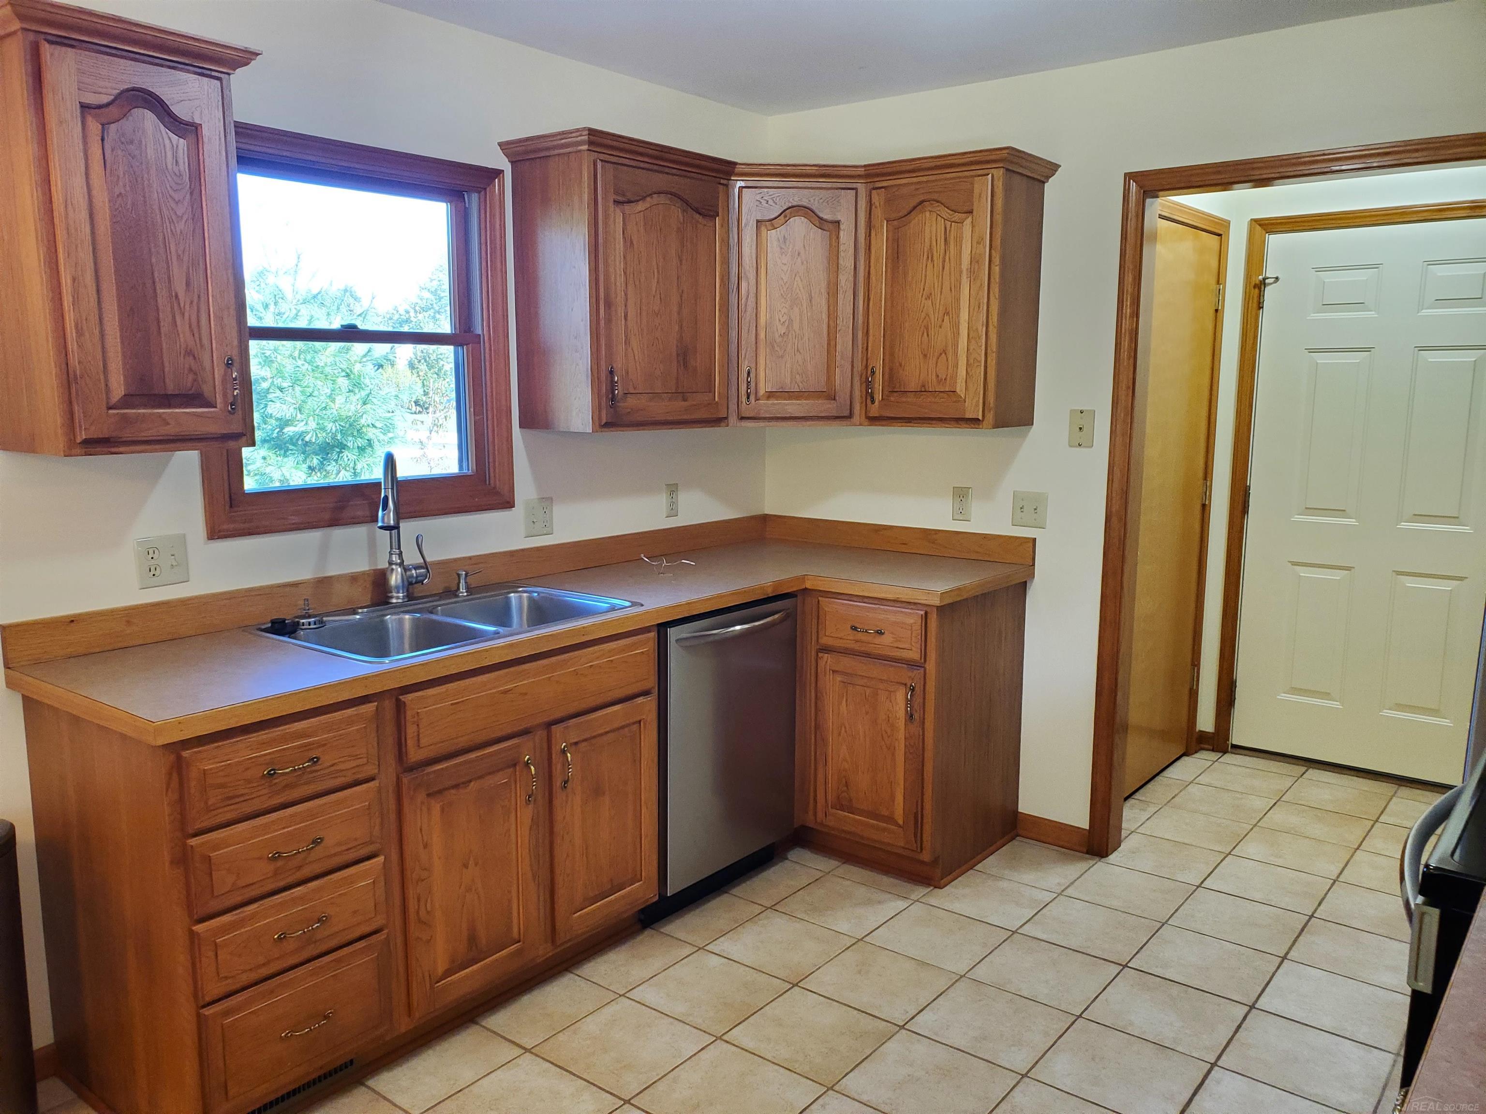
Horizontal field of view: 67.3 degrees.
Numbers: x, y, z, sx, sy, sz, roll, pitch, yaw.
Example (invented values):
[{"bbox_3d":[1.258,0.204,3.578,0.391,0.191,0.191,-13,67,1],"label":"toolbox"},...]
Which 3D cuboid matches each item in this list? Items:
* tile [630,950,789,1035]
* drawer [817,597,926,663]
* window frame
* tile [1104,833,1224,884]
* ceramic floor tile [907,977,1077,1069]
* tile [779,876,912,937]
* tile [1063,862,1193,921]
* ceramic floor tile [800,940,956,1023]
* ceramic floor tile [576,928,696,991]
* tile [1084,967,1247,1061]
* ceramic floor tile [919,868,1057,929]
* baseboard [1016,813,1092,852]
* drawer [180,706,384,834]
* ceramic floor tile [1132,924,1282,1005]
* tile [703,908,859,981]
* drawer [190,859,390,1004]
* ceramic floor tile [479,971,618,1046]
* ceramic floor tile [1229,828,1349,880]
[{"bbox_3d":[-0.083,1.090,2.796,0.303,0.010,0.297,6,11,39],"label":"tile"},{"bbox_3d":[0.496,0.189,3.385,0.363,0.153,0.460,6,10,38],"label":"drawer"},{"bbox_3d":[-0.999,-0.573,2.925,0.081,0.963,0.914,6,11,39],"label":"window frame"},{"bbox_3d":[1.349,0.968,3.571,0.303,0.010,0.297,6,11,39],"label":"tile"},{"bbox_3d":[0.590,1.107,2.646,0.304,0.010,0.298,6,10,38],"label":"ceramic floor tile"},{"bbox_3d":[0.292,1.022,3.259,0.304,0.010,0.298,6,10,38],"label":"tile"},{"bbox_3d":[1.164,1.004,3.347,0.304,0.010,0.298,6,10,38],"label":"tile"},{"bbox_3d":[0.344,1.068,2.798,0.295,0.010,0.295,6,10,38],"label":"ceramic floor tile"},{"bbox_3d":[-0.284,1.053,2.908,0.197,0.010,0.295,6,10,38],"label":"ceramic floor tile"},{"bbox_3d":[1.008,1.087,2.656,0.295,0.010,0.295,6,10,38],"label":"tile"},{"bbox_3d":[0.730,1.012,3.296,0.293,0.010,0.297,6,11,39],"label":"ceramic floor tile"},{"bbox_3d":[1.024,0.910,3.688,0.244,0.081,0.014,6,10,38],"label":"baseboard"},{"bbox_3d":[-1.022,0.380,2.242,0.435,0.155,0.383,6,10,38],"label":"drawer"},{"bbox_3d":[1.195,1.054,2.885,0.295,0.010,0.295,6,10,38],"label":"ceramic floor tile"},{"bbox_3d":[0.106,1.056,3.028,0.303,0.010,0.297,6,11,39],"label":"tile"},{"bbox_3d":[-1.020,0.702,2.288,0.435,0.154,0.383,6,10,38],"label":"drawer"},{"bbox_3d":[-0.468,1.086,2.678,0.194,0.010,0.295,6,10,38],"label":"ceramic floor tile"},{"bbox_3d":[1.769,0.953,3.583,0.295,0.010,0.295,6,10,38],"label":"ceramic floor tile"}]

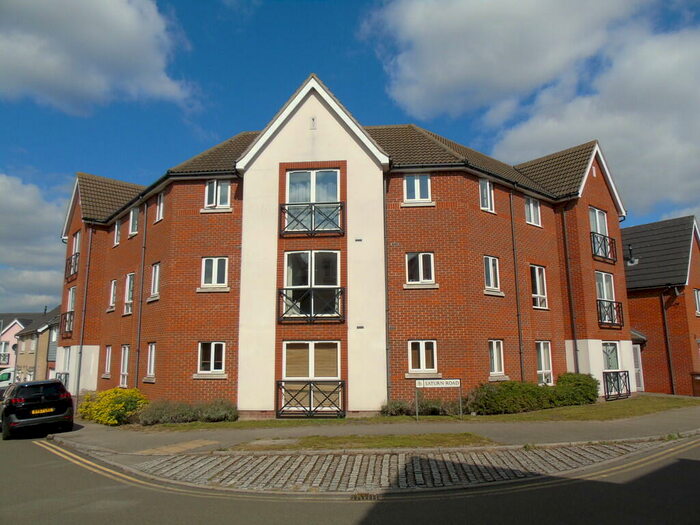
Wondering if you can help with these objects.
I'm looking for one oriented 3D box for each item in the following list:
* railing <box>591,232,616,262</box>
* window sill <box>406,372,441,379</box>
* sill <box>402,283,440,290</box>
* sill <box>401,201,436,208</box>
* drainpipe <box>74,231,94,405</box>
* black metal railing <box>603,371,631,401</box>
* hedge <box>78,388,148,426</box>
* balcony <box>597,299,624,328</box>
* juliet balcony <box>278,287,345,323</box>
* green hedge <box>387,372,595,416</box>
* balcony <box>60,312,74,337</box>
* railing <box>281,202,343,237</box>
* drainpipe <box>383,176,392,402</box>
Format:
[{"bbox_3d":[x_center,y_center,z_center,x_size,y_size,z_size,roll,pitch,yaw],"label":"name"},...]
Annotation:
[{"bbox_3d":[10.462,-0.554,20.777,1.910,1.120,0.165,8,-13,-39],"label":"railing"},{"bbox_3d":[2.283,3.499,15.615,1.125,0.155,0.140,-1,-10,4],"label":"window sill"},{"bbox_3d":[2.271,0.769,16.097,1.110,0.150,0.140,-1,-10,4],"label":"sill"},{"bbox_3d":[2.255,-1.870,16.585,1.148,0.146,0.150,-1,-10,4],"label":"sill"},{"bbox_3d":[-11.925,2.264,22.774,0.085,7.920,0.095,8,-13,-39],"label":"drainpipe"},{"bbox_3d":[10.607,4.853,19.960,2.000,1.070,0.170,8,-13,-40],"label":"black metal railing"},{"bbox_3d":[-8.623,5.152,18.248,1.050,1.070,4.700,8,-13,-40],"label":"hedge"},{"bbox_3d":[10.595,2.148,20.458,2.000,1.100,0.170,8,-13,-40],"label":"balcony"},{"bbox_3d":[-1.202,1.363,15.591,2.050,1.090,0.170,-1,-10,4],"label":"juliet balcony"},{"bbox_3d":[4.938,4.199,16.187,8.066,1.020,1.726,4,-11,-25],"label":"green hedge"},{"bbox_3d":[-12.566,2.763,22.442,0.170,1.100,1.880,8,-13,-40],"label":"balcony"},{"bbox_3d":[-1.170,-1.305,15.911,2.010,1.110,0.170,-1,-10,4],"label":"railing"},{"bbox_3d":[1.195,0.851,16.136,0.095,7.520,0.095,-1,-10,4],"label":"drainpipe"}]

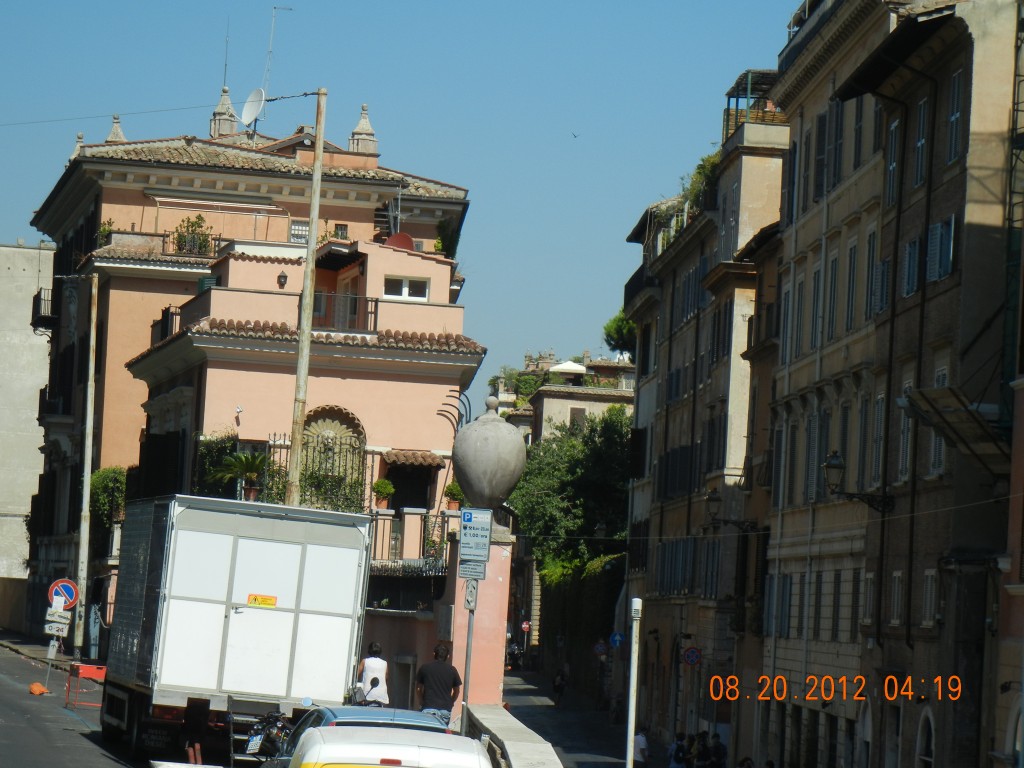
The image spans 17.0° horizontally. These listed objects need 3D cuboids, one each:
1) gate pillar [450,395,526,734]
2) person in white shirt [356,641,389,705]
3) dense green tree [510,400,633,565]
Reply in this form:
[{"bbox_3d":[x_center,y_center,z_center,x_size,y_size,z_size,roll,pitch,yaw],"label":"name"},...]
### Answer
[{"bbox_3d":[-0.363,2.516,43.000,0.940,4.750,0.940,3,-4,-6],"label":"gate pillar"},{"bbox_3d":[-1.828,4.188,44.800,0.450,1.650,0.300,3,-4,-7],"label":"person in white shirt"},{"bbox_3d":[3.083,5.338,172.000,6.800,8.800,6.500,3,-4,0],"label":"dense green tree"}]

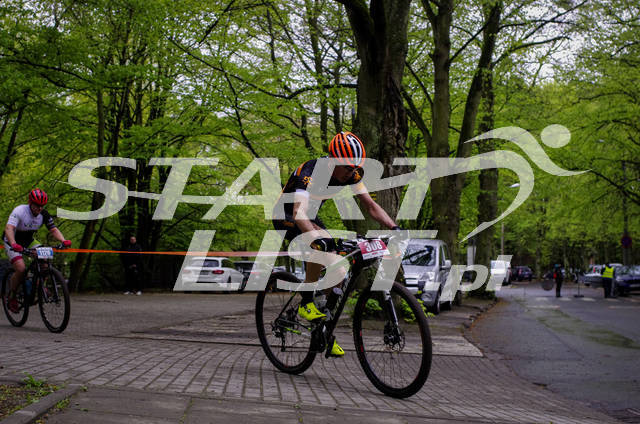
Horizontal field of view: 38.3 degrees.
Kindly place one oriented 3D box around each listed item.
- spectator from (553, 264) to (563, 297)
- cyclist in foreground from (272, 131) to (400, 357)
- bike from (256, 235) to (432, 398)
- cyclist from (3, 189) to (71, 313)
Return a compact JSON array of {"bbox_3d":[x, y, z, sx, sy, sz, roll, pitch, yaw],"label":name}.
[{"bbox_3d":[12.022,3.503,46.700,0.430,1.690,0.500,0,-4,1],"label":"spectator"},{"bbox_3d":[0.060,0.232,6.130,0.720,1.500,0.860,-2,0,-38],"label":"cyclist in foreground"},{"bbox_3d":[0.092,0.639,6.083,0.720,1.030,1.830,-6,3,-38],"label":"bike"},{"bbox_3d":[-3.390,0.460,10.970,0.720,1.480,0.860,1,-2,-40],"label":"cyclist"}]

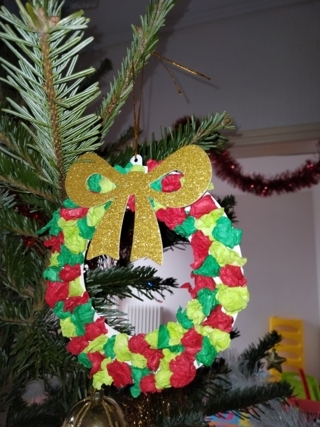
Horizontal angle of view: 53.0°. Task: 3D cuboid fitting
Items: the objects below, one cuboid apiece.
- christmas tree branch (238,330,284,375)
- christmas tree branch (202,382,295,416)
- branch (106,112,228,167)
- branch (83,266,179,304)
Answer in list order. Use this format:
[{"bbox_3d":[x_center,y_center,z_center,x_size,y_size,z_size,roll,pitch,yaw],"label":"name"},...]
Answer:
[{"bbox_3d":[0.239,0.323,0.745,0.131,0.042,0.050,-40,-2,-13],"label":"christmas tree branch"},{"bbox_3d":[0.173,0.366,0.630,0.182,0.050,0.065,-9,-9,-6],"label":"christmas tree branch"},{"bbox_3d":[0.006,-0.092,0.415,0.174,0.060,0.075,-15,-11,3],"label":"branch"},{"bbox_3d":[-0.044,0.109,0.490,0.151,0.055,0.070,2,-10,-15],"label":"branch"}]

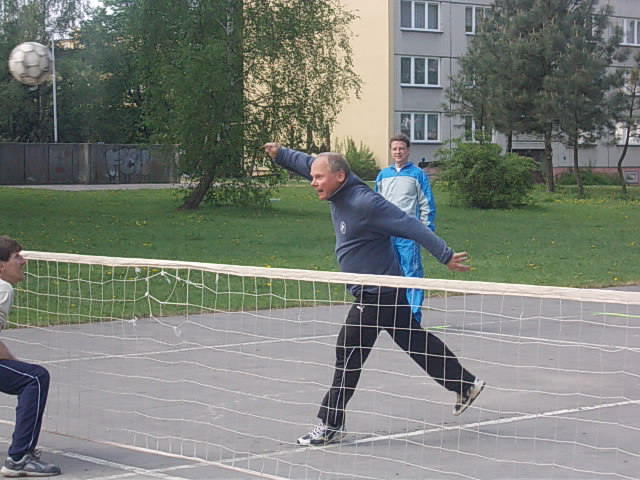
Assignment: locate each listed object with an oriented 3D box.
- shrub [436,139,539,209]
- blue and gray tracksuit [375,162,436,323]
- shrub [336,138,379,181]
[{"bbox_3d":[5.050,-2.000,54.200,3.100,2.100,2.700,0,3,0],"label":"shrub"},{"bbox_3d":[0.742,0.087,15.500,0.550,1.530,0.330,1,2,18],"label":"blue and gray tracksuit"},{"bbox_3d":[1.730,-3.810,83.000,2.150,2.100,2.000,0,3,0],"label":"shrub"}]

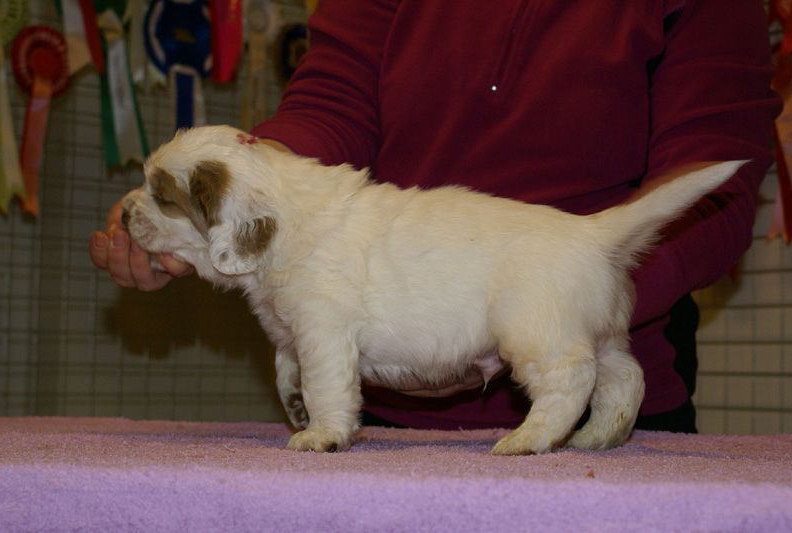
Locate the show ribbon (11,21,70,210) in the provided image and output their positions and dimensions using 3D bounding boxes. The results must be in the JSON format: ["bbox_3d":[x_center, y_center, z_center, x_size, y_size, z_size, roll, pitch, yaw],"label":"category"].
[{"bbox_3d":[-0.576,-0.235,2.160,0.097,0.302,0.030,3,-5,-30],"label":"show ribbon"}]

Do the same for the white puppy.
[{"bbox_3d":[0.032,0.019,1.150,0.530,0.272,0.155,1,-4,0],"label":"white puppy"}]

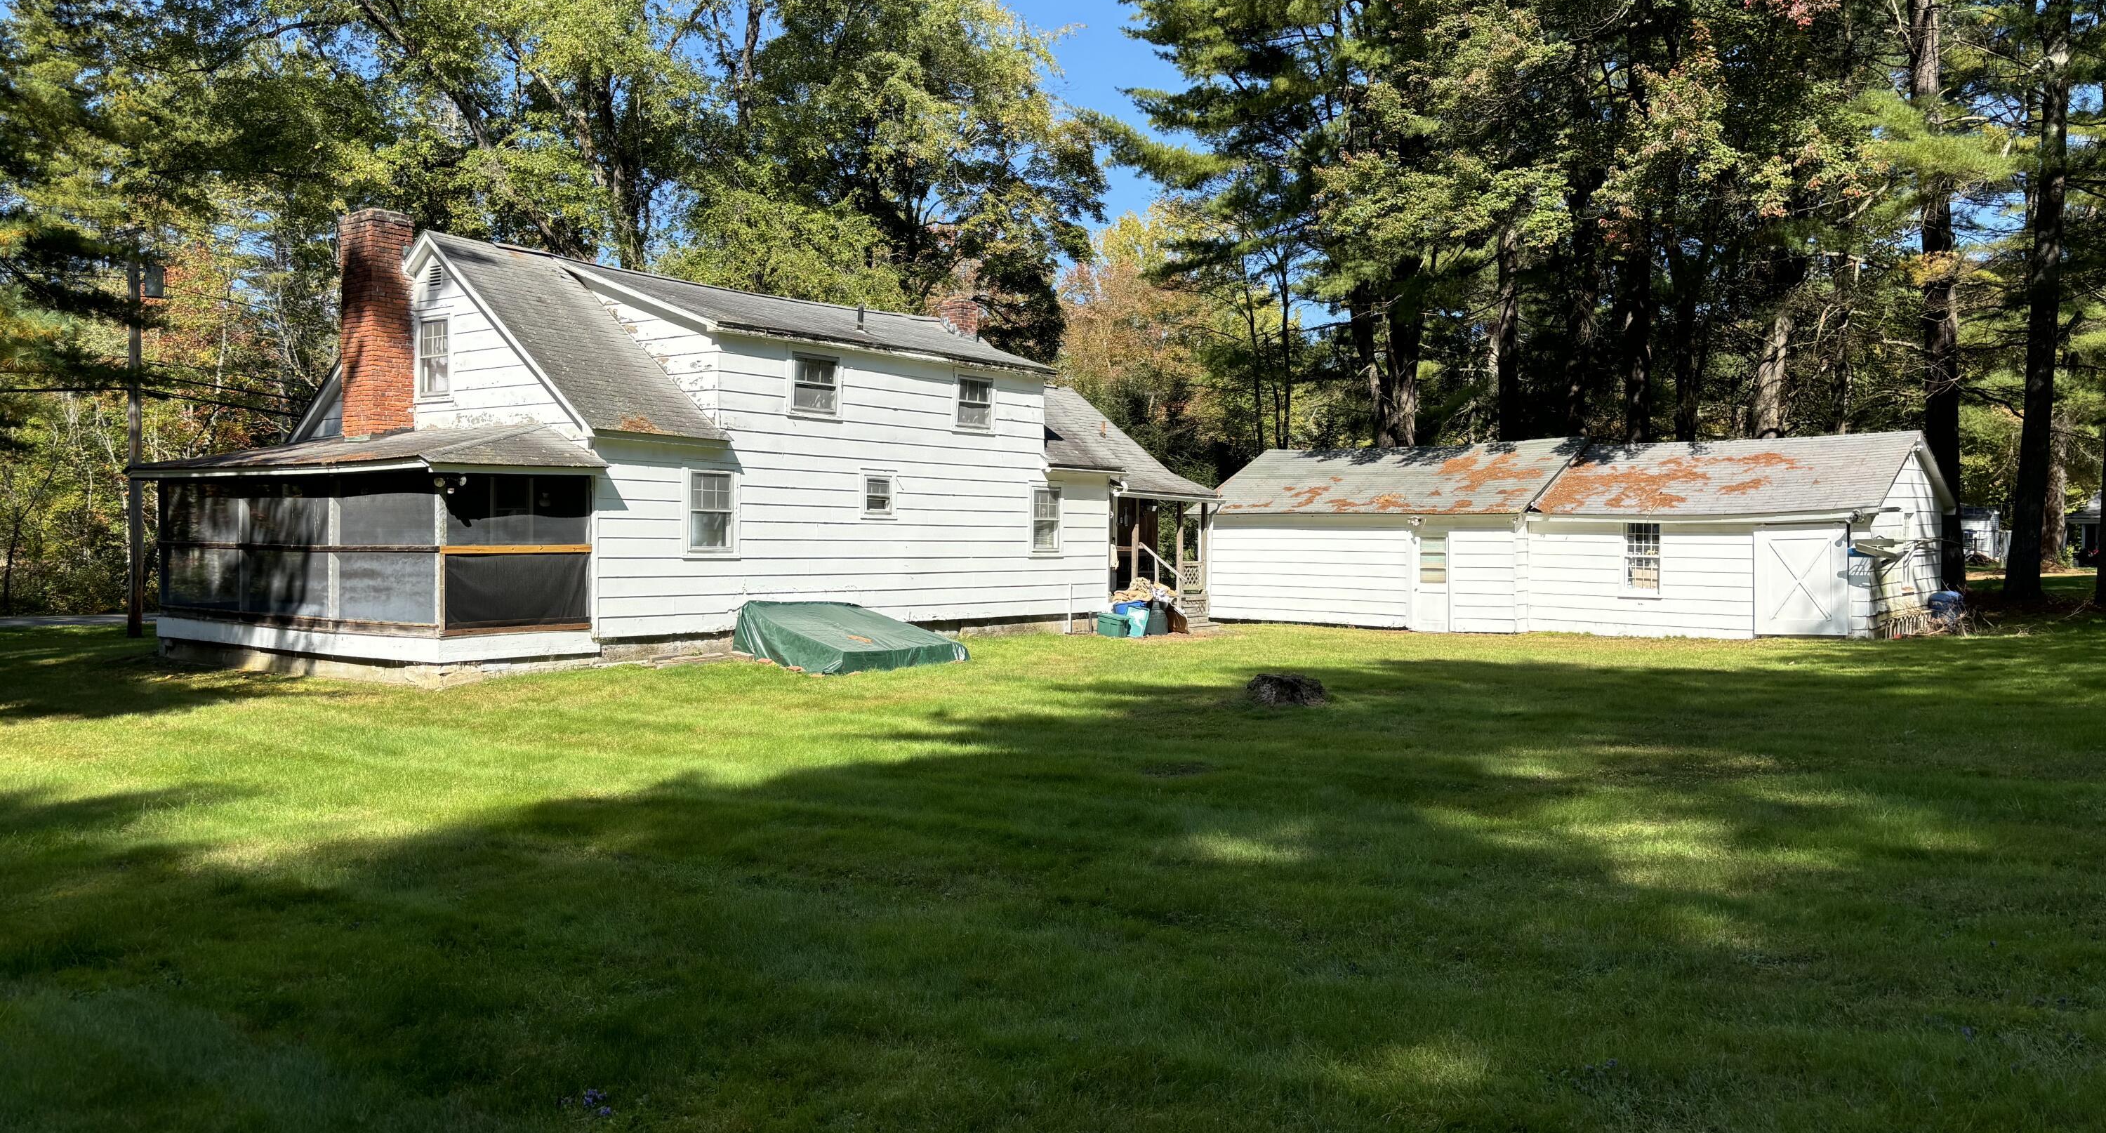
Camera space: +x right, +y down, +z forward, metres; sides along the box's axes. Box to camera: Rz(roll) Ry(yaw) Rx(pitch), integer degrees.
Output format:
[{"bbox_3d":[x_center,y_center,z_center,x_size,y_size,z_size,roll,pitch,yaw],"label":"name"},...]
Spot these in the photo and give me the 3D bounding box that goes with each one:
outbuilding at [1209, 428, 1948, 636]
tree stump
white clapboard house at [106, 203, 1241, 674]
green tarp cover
[{"bbox_3d":[10.207,-0.672,33.387,14.600,4.000,5.000,2,1,43],"label":"outbuilding"},{"bbox_3d":[2.417,1.253,16.326,0.760,0.280,0.680,1,1,0],"label":"tree stump"},{"bbox_3d":[-4.861,-1.927,27.535,8.080,6.320,17.780,1,1,37],"label":"white clapboard house"},{"bbox_3d":[-2.858,0.973,22.674,1.900,0.900,2.600,1,1,37],"label":"green tarp cover"}]

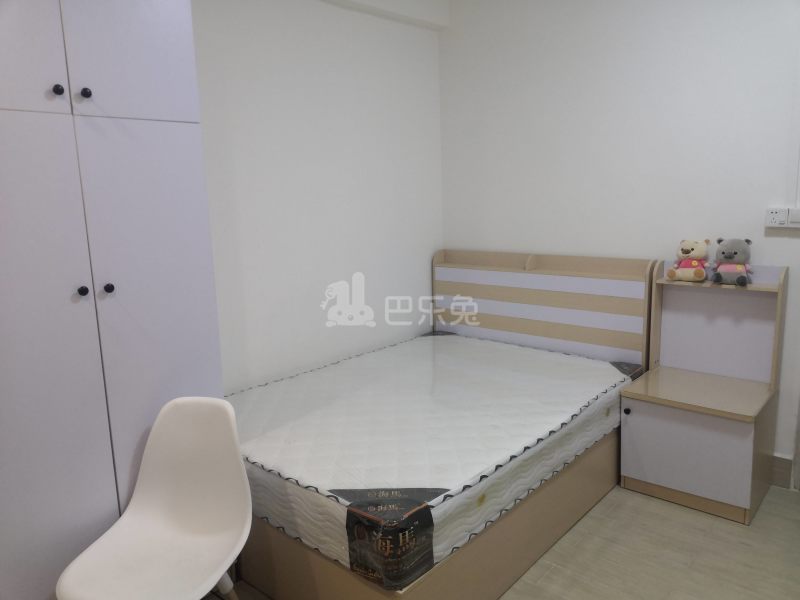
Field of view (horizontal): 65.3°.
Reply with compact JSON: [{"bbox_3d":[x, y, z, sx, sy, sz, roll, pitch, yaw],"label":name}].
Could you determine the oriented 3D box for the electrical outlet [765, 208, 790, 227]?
[{"bbox_3d":[1.807,-0.393,2.978,0.086,0.086,0.034,7,13,40],"label":"electrical outlet"}]

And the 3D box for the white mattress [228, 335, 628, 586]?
[{"bbox_3d":[0.113,0.570,3.108,1.470,0.240,2.030,7,13,40],"label":"white mattress"}]

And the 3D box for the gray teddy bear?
[{"bbox_3d":[1.640,-0.184,3.068,0.152,0.222,0.140,7,13,40],"label":"gray teddy bear"}]

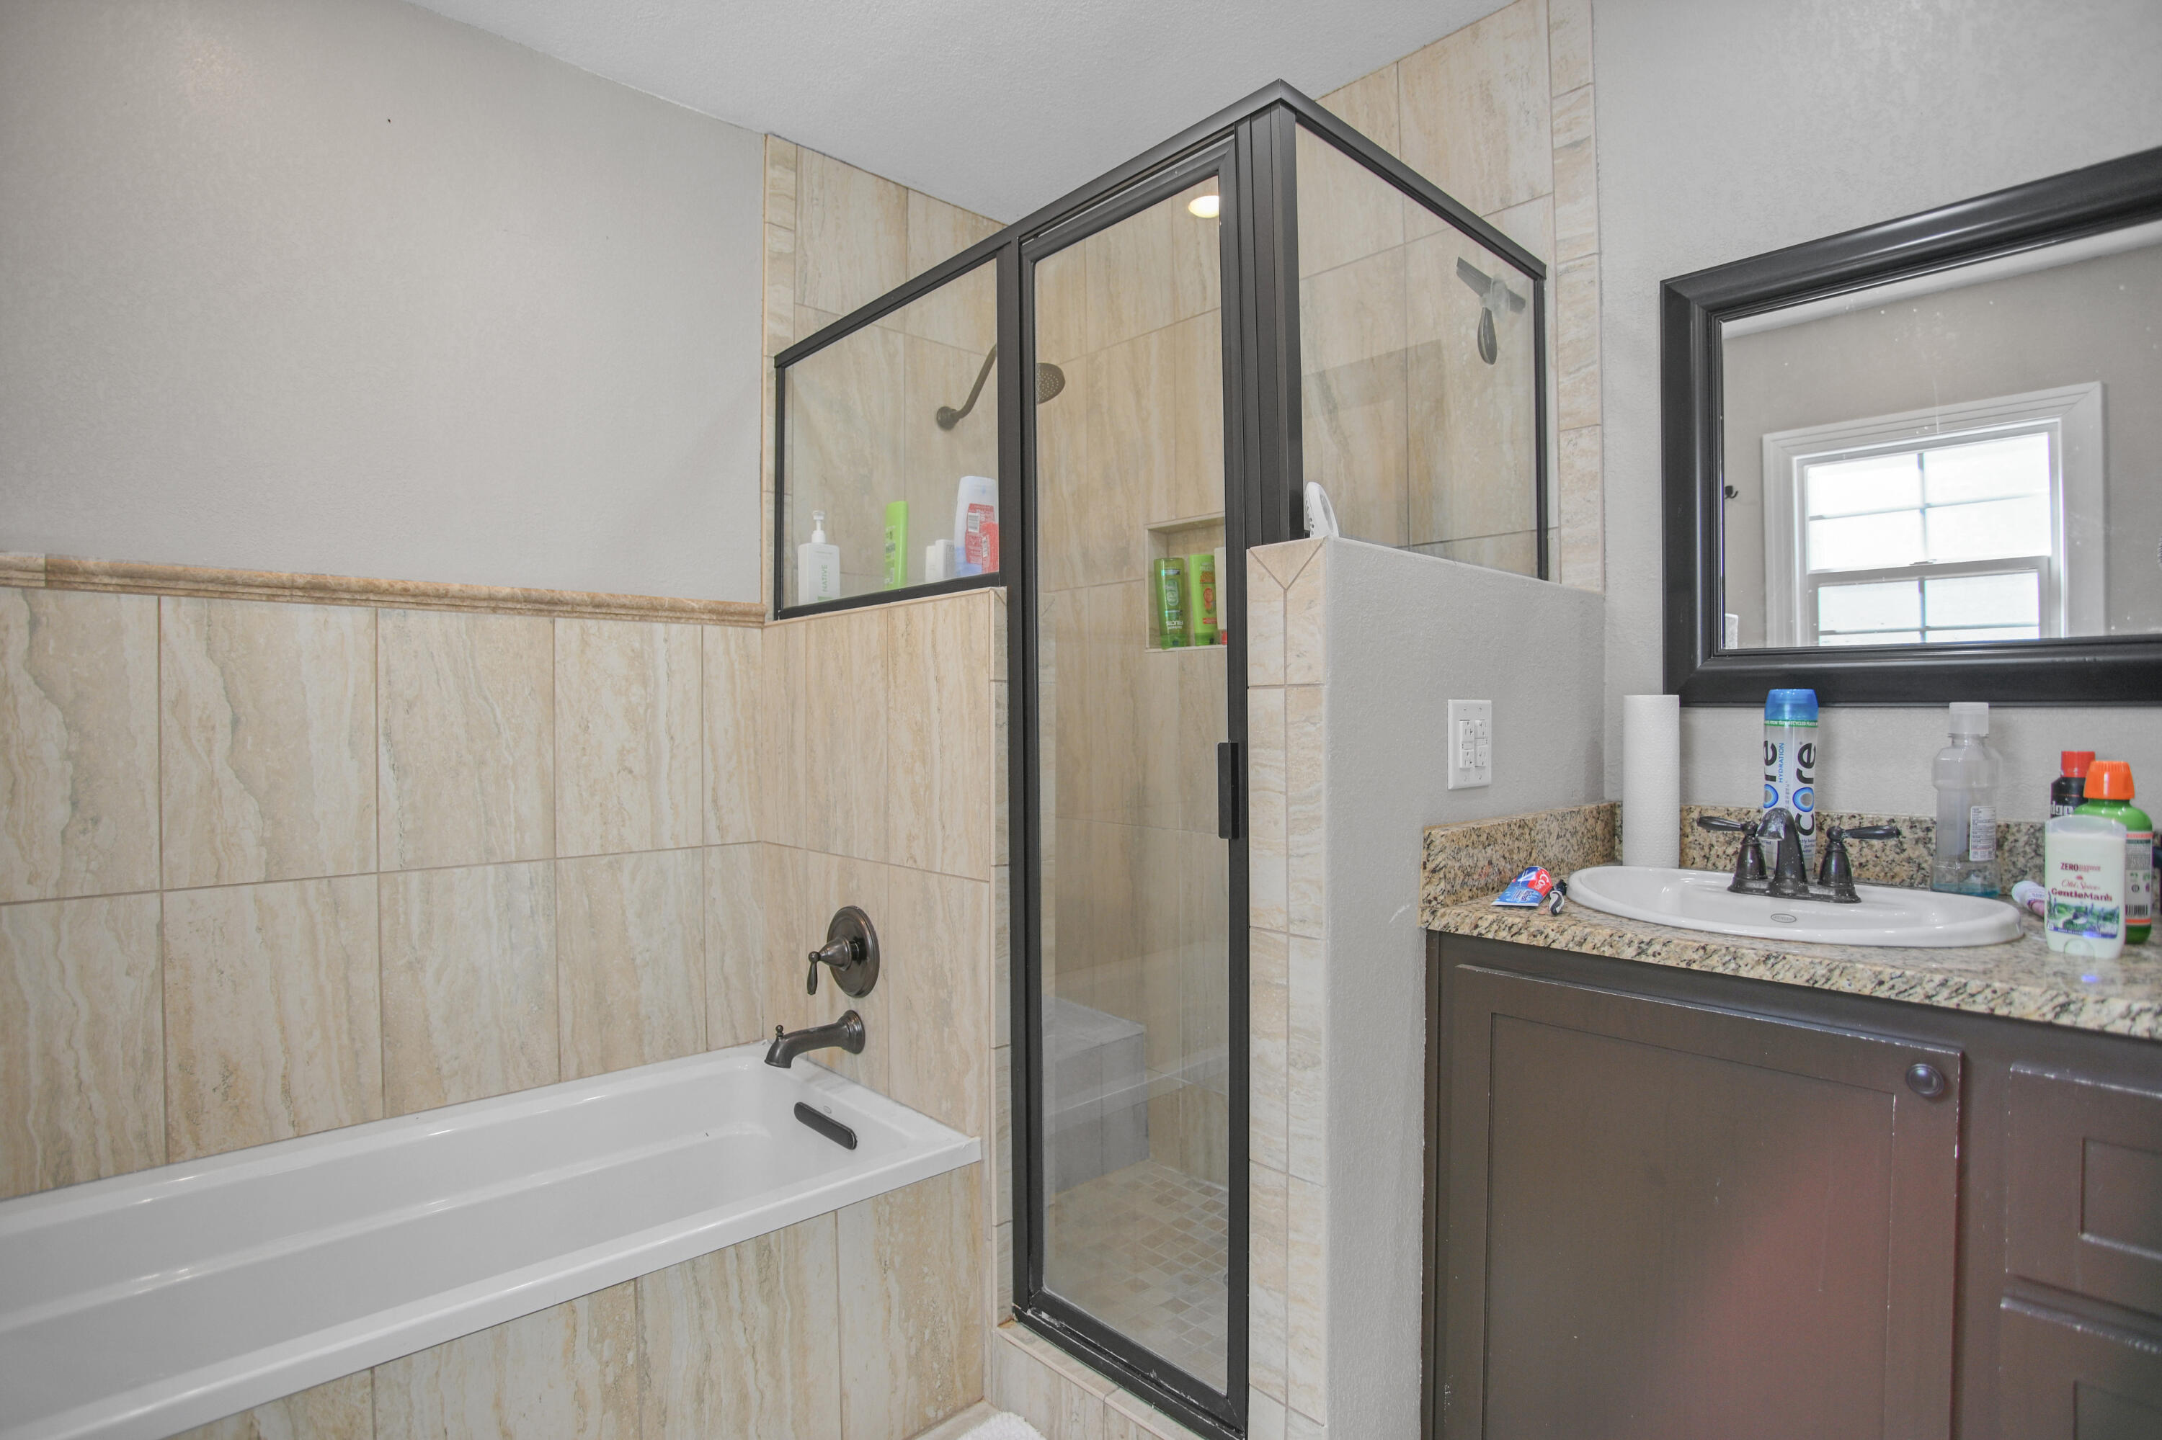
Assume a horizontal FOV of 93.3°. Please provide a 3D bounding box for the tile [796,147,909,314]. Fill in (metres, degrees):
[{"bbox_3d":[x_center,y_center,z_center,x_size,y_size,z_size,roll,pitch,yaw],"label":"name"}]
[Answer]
[{"bbox_3d":[-0.544,-1.122,2.412,0.289,0.360,0.012,0,-1,-41],"label":"tile"}]

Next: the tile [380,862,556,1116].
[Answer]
[{"bbox_3d":[-1.175,0.509,1.976,0.296,0.451,0.012,0,0,-39],"label":"tile"}]

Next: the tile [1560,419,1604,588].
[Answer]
[{"bbox_3d":[0.892,-0.376,1.816,0.012,0.285,0.071,0,0,-44],"label":"tile"}]

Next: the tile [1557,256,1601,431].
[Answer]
[{"bbox_3d":[0.888,-0.670,1.822,0.071,0.302,0.012,-1,-1,45],"label":"tile"}]

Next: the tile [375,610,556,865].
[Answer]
[{"bbox_3d":[-1.180,0.039,1.974,0.295,0.486,0.012,0,0,-39],"label":"tile"}]

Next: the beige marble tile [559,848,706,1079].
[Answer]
[{"bbox_3d":[-0.904,0.481,2.066,0.286,0.424,0.012,0,-1,-41],"label":"beige marble tile"}]

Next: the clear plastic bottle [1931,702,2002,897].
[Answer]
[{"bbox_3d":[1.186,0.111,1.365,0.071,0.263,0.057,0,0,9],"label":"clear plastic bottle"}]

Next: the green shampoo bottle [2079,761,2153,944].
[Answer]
[{"bbox_3d":[1.139,0.143,1.128,0.067,0.194,0.057,-1,0,18],"label":"green shampoo bottle"}]

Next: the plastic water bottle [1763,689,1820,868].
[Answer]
[{"bbox_3d":[1.027,0.099,1.475,0.067,0.288,0.067,0,0,-44],"label":"plastic water bottle"}]

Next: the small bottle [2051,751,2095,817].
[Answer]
[{"bbox_3d":[1.184,0.140,1.210,0.044,0.204,0.048,0,0,-25],"label":"small bottle"}]

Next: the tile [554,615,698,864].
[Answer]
[{"bbox_3d":[-0.950,0.038,2.159,0.293,0.486,0.012,0,0,-39],"label":"tile"}]

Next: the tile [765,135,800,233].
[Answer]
[{"bbox_3d":[-0.698,-1.240,2.368,0.076,0.202,0.012,0,0,-39],"label":"tile"}]

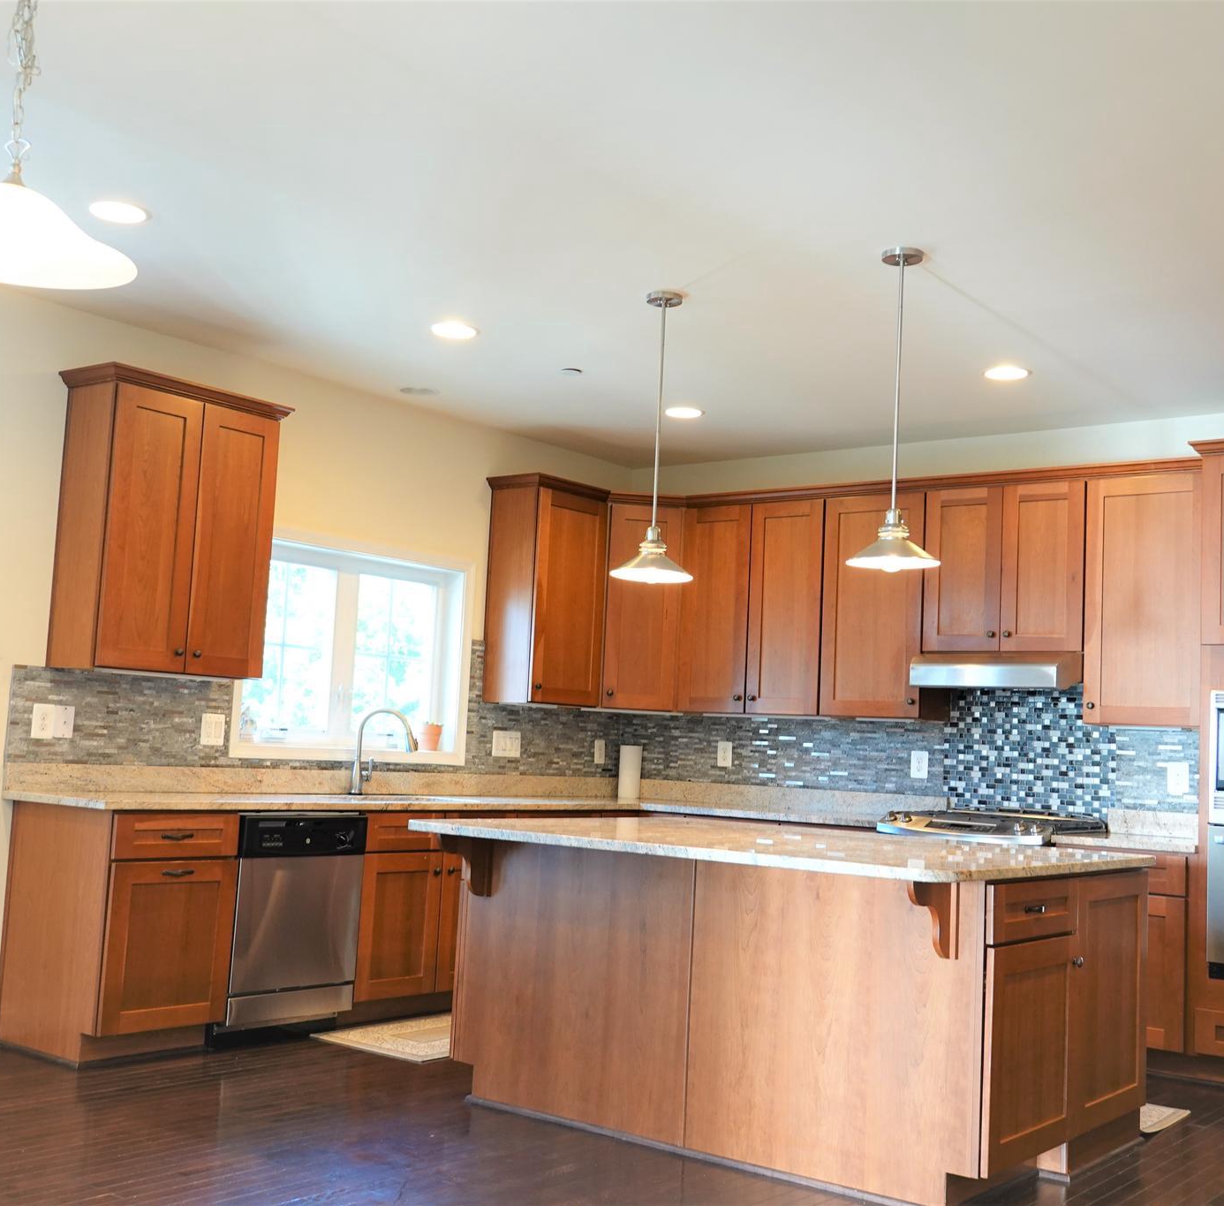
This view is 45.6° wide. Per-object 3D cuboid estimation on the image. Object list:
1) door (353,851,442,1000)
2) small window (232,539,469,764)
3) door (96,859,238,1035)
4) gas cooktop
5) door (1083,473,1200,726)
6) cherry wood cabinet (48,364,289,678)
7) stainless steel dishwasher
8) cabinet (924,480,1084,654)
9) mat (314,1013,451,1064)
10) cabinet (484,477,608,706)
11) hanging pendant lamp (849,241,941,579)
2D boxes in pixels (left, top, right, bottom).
[{"bbox_3d":[-0.890,1.337,6.079,0.025,0.591,0.452,-1,-7,38],"label":"door"},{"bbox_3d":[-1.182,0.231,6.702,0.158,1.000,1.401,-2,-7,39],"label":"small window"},{"bbox_3d":[-1.581,1.219,5.198,0.025,0.591,0.527,-1,-7,38],"label":"door"},{"bbox_3d":[1.681,0.990,6.449,0.759,0.096,0.698,-2,-7,39],"label":"gas cooktop"},{"bbox_3d":[2.268,-0.012,6.158,0.526,1.054,0.028,-2,-7,39],"label":"door"},{"bbox_3d":[-1.707,-0.274,5.671,0.368,1.107,0.832,-2,-7,39],"label":"cherry wood cabinet"},{"bbox_3d":[-1.417,1.220,5.723,0.596,0.820,0.614,-2,-7,39],"label":"stainless steel dishwasher"},{"bbox_3d":[1.871,-0.143,6.731,0.759,0.770,0.317,-2,-7,39],"label":"cabinet"},{"bbox_3d":[-0.588,1.719,5.859,0.609,0.012,1.092,-2,-7,39],"label":"mat"},{"bbox_3d":[-0.321,-0.035,7.406,0.364,1.103,0.577,-2,-7,39],"label":"cabinet"},{"bbox_3d":[0.881,-0.593,4.464,0.283,1.000,0.283,-2,-7,39],"label":"hanging pendant lamp"}]

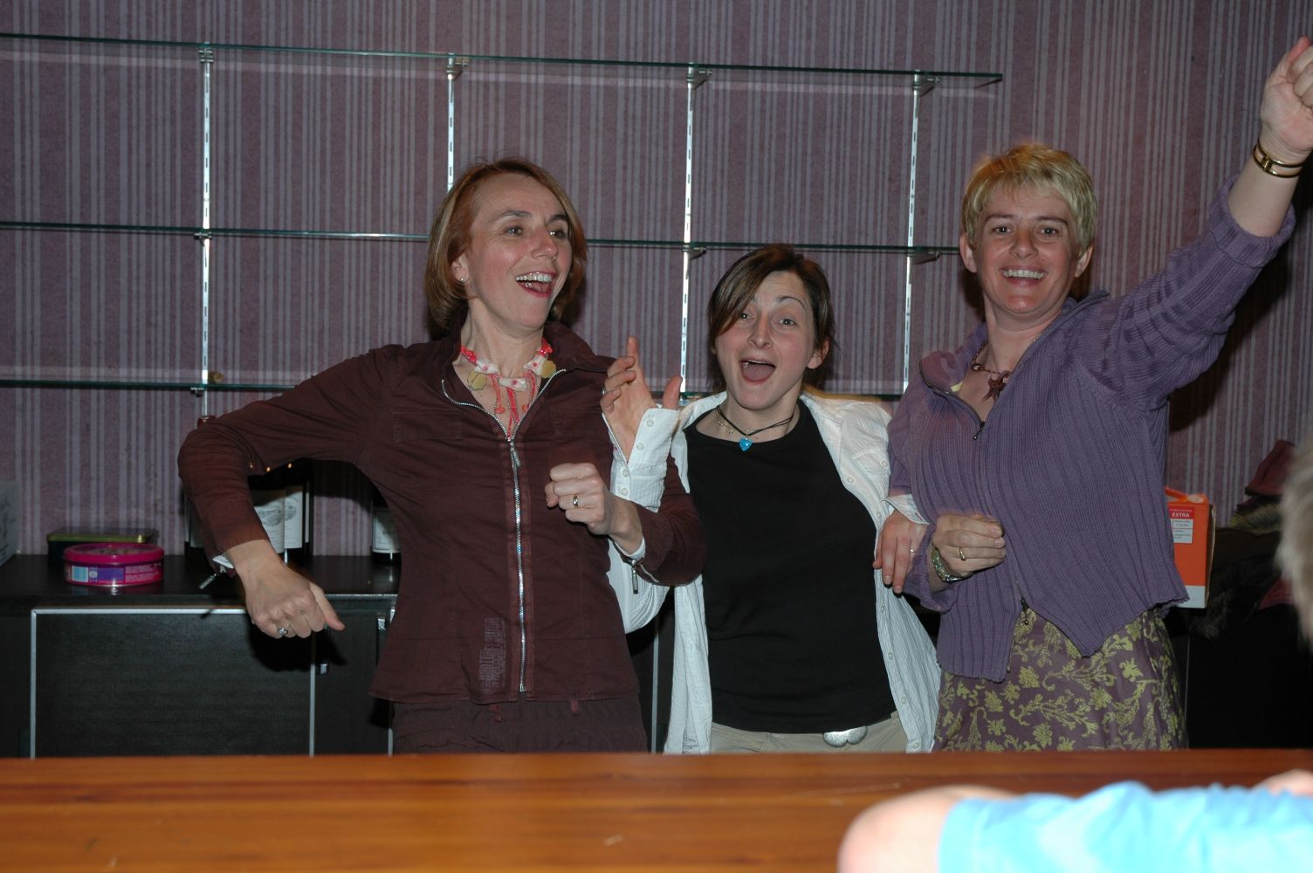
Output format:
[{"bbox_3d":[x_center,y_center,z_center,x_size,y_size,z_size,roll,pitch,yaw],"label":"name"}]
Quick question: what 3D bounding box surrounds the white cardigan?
[{"bbox_3d":[0.150,0.235,2.859,0.450,0.600,0.350,2,5,2],"label":"white cardigan"}]

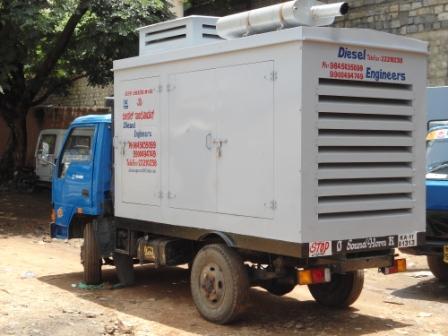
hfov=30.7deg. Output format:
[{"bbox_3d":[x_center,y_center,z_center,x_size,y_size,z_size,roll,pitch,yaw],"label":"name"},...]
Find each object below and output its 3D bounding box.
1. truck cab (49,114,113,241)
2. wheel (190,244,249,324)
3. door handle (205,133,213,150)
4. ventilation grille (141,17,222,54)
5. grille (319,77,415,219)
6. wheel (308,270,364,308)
[{"bbox_3d":[-1.246,0.121,10.745,1.622,1.631,1.470,-1,2,-36],"label":"truck cab"},{"bbox_3d":[-0.040,1.119,7.865,0.200,0.769,0.769,-1,2,-36],"label":"wheel"},{"bbox_3d":[-0.151,-0.254,7.873,0.050,0.162,0.025,-1,2,-36],"label":"door handle"},{"bbox_3d":[-0.169,-1.402,9.179,1.166,0.363,1.082,-1,2,-36],"label":"ventilation grille"},{"bbox_3d":[1.296,-0.162,7.287,1.225,1.217,0.060,-1,2,-36],"label":"grille"},{"bbox_3d":[1.167,1.102,8.752,0.200,0.769,0.769,-1,2,-36],"label":"wheel"}]

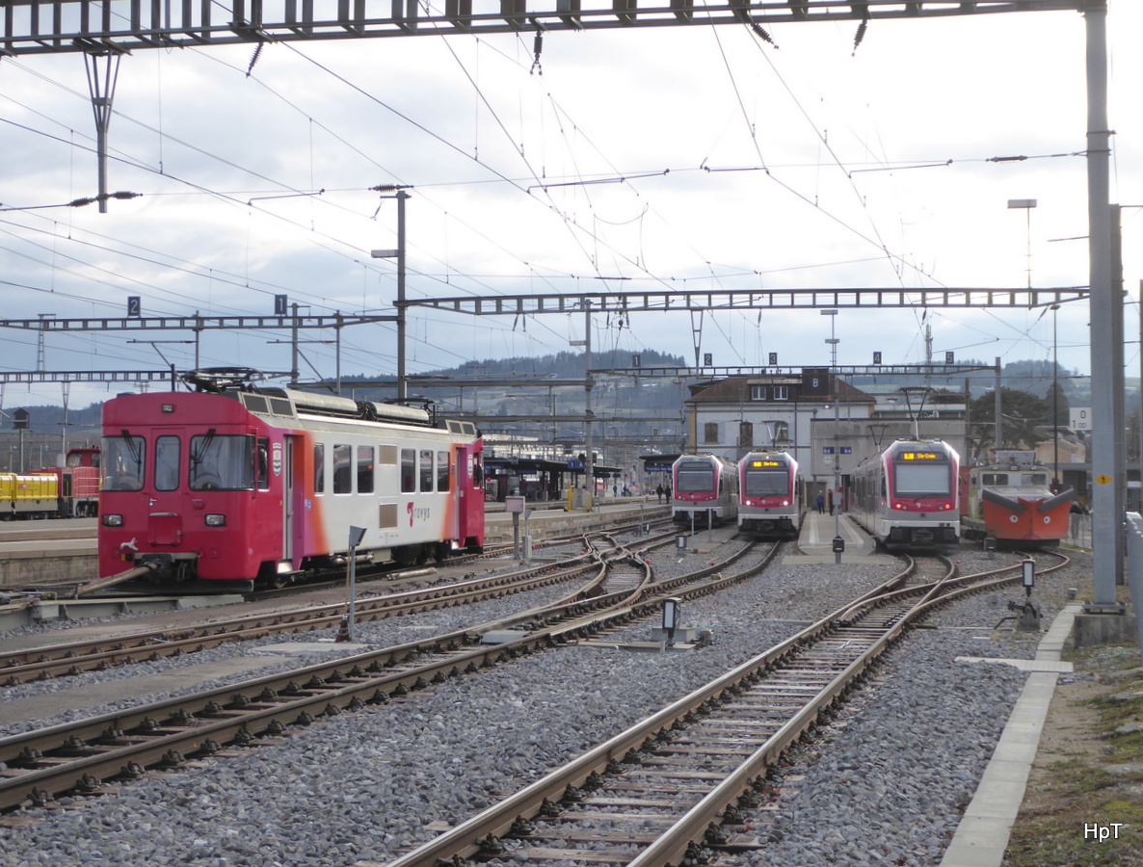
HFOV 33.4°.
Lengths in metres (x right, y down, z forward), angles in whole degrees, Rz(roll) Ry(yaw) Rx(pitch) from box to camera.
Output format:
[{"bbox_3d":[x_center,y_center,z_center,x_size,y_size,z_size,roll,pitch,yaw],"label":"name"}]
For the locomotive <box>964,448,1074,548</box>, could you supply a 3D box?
[{"bbox_3d":[16.358,2.355,70.161,3.050,3.500,8.500,0,-2,7],"label":"locomotive"}]

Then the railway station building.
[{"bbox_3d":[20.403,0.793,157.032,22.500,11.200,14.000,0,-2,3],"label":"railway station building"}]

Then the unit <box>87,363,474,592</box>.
[{"bbox_3d":[-5.127,0.996,40.718,2.680,3.950,17.600,0,-2,10],"label":"unit"}]

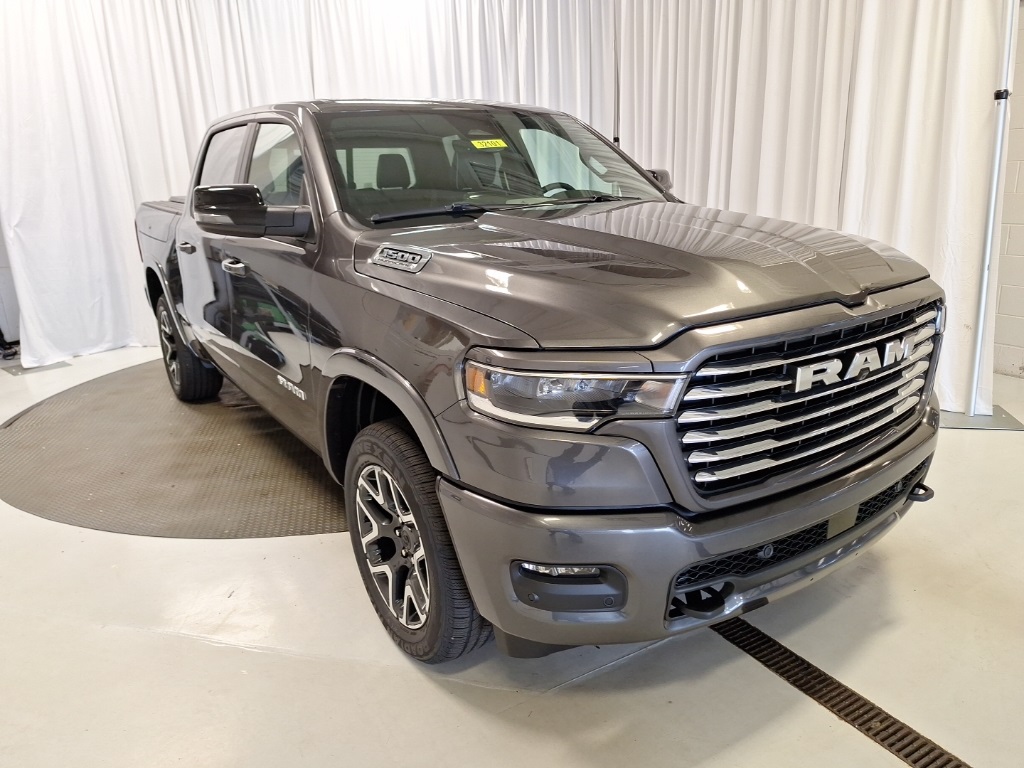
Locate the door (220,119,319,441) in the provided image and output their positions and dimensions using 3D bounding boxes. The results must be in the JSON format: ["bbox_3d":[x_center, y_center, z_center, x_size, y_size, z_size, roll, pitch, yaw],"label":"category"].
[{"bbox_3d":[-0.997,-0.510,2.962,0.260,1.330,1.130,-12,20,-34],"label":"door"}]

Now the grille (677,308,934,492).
[{"bbox_3d":[0.904,-0.005,1.972,1.260,0.410,0.160,-12,20,-34],"label":"grille"}]

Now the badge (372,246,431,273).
[{"bbox_3d":[-0.360,-0.406,2.151,0.025,0.085,0.340,18,1,-39],"label":"badge"}]

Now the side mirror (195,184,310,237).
[{"bbox_3d":[-0.973,-0.641,2.514,0.360,0.200,0.240,-12,20,-34],"label":"side mirror"}]

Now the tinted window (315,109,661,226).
[{"bbox_3d":[-0.040,-1.031,3.007,1.660,0.160,0.850,-12,54,-34],"label":"tinted window"}]

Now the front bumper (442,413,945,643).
[{"bbox_3d":[0.813,0.334,2.208,2.030,0.420,0.600,-12,20,-34],"label":"front bumper"}]

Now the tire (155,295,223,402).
[{"bbox_3d":[-2.451,-0.287,5.156,0.285,0.800,0.800,-12,20,-34],"label":"tire"}]

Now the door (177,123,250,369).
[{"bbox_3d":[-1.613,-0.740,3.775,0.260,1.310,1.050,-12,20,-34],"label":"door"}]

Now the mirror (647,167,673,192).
[{"bbox_3d":[0.783,-1.074,3.749,0.360,0.200,0.240,-12,20,-34],"label":"mirror"}]

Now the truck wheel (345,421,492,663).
[{"bbox_3d":[-0.288,0.504,2.296,0.285,0.800,0.800,-12,20,-34],"label":"truck wheel"}]

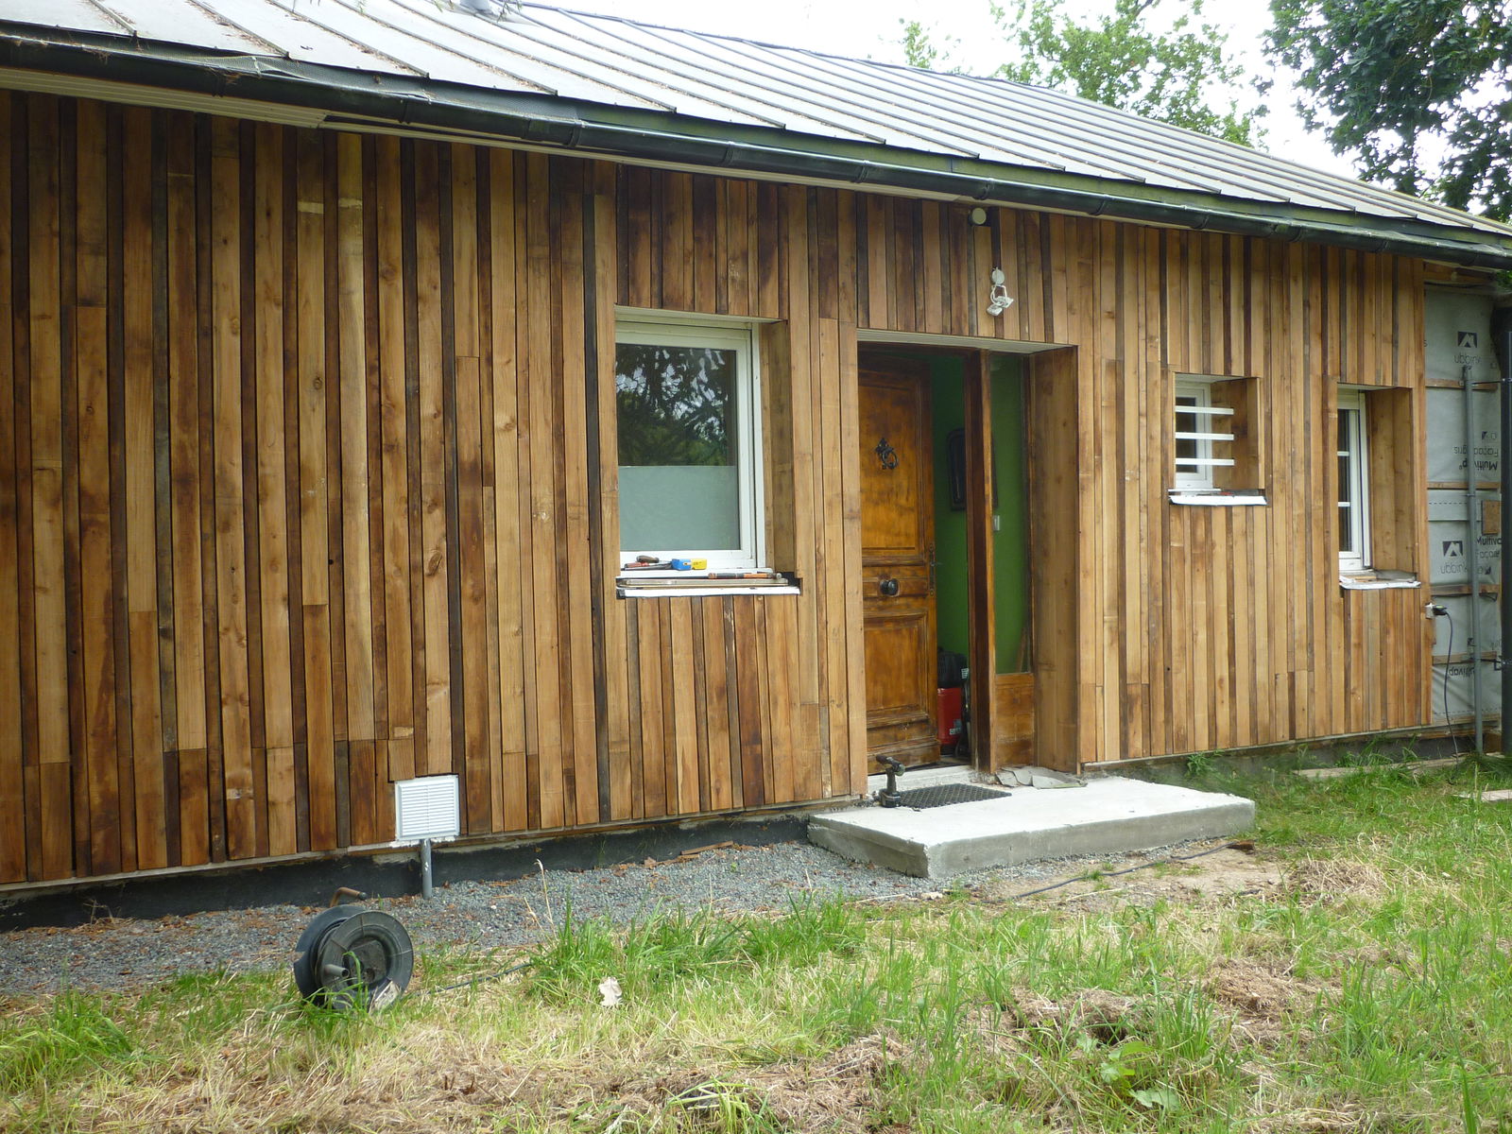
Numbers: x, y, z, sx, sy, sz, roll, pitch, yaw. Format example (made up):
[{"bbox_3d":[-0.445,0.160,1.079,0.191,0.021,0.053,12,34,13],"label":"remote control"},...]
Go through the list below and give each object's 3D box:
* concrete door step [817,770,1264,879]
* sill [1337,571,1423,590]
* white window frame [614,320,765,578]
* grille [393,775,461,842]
[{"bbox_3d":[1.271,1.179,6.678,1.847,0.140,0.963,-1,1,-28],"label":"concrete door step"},{"bbox_3d":[3.549,0.077,8.468,0.695,0.088,0.353,-1,1,-28],"label":"sill"},{"bbox_3d":[-0.366,-0.564,6.617,0.881,1.157,0.070,-1,1,-28],"label":"white window frame"},{"bbox_3d":[-1.302,0.961,5.743,0.249,0.237,0.030,-1,1,-28],"label":"grille"}]

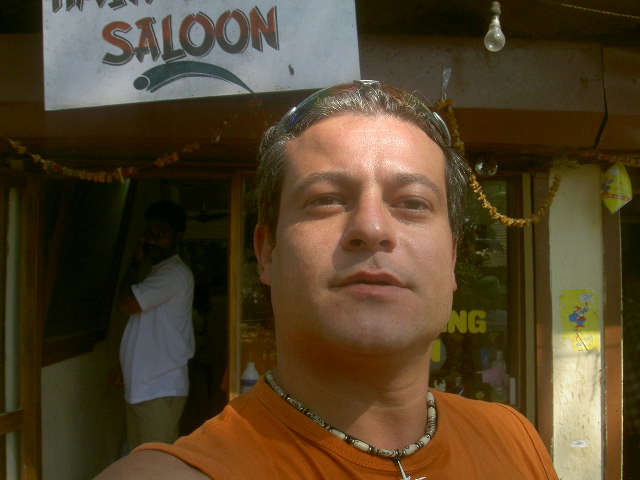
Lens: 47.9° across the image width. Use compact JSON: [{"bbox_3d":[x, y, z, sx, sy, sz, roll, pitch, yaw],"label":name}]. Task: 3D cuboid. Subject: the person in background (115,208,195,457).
[{"bbox_3d":[-0.700,0.670,3.080,0.370,1.690,0.480,1,-3,-14],"label":"person in background"}]

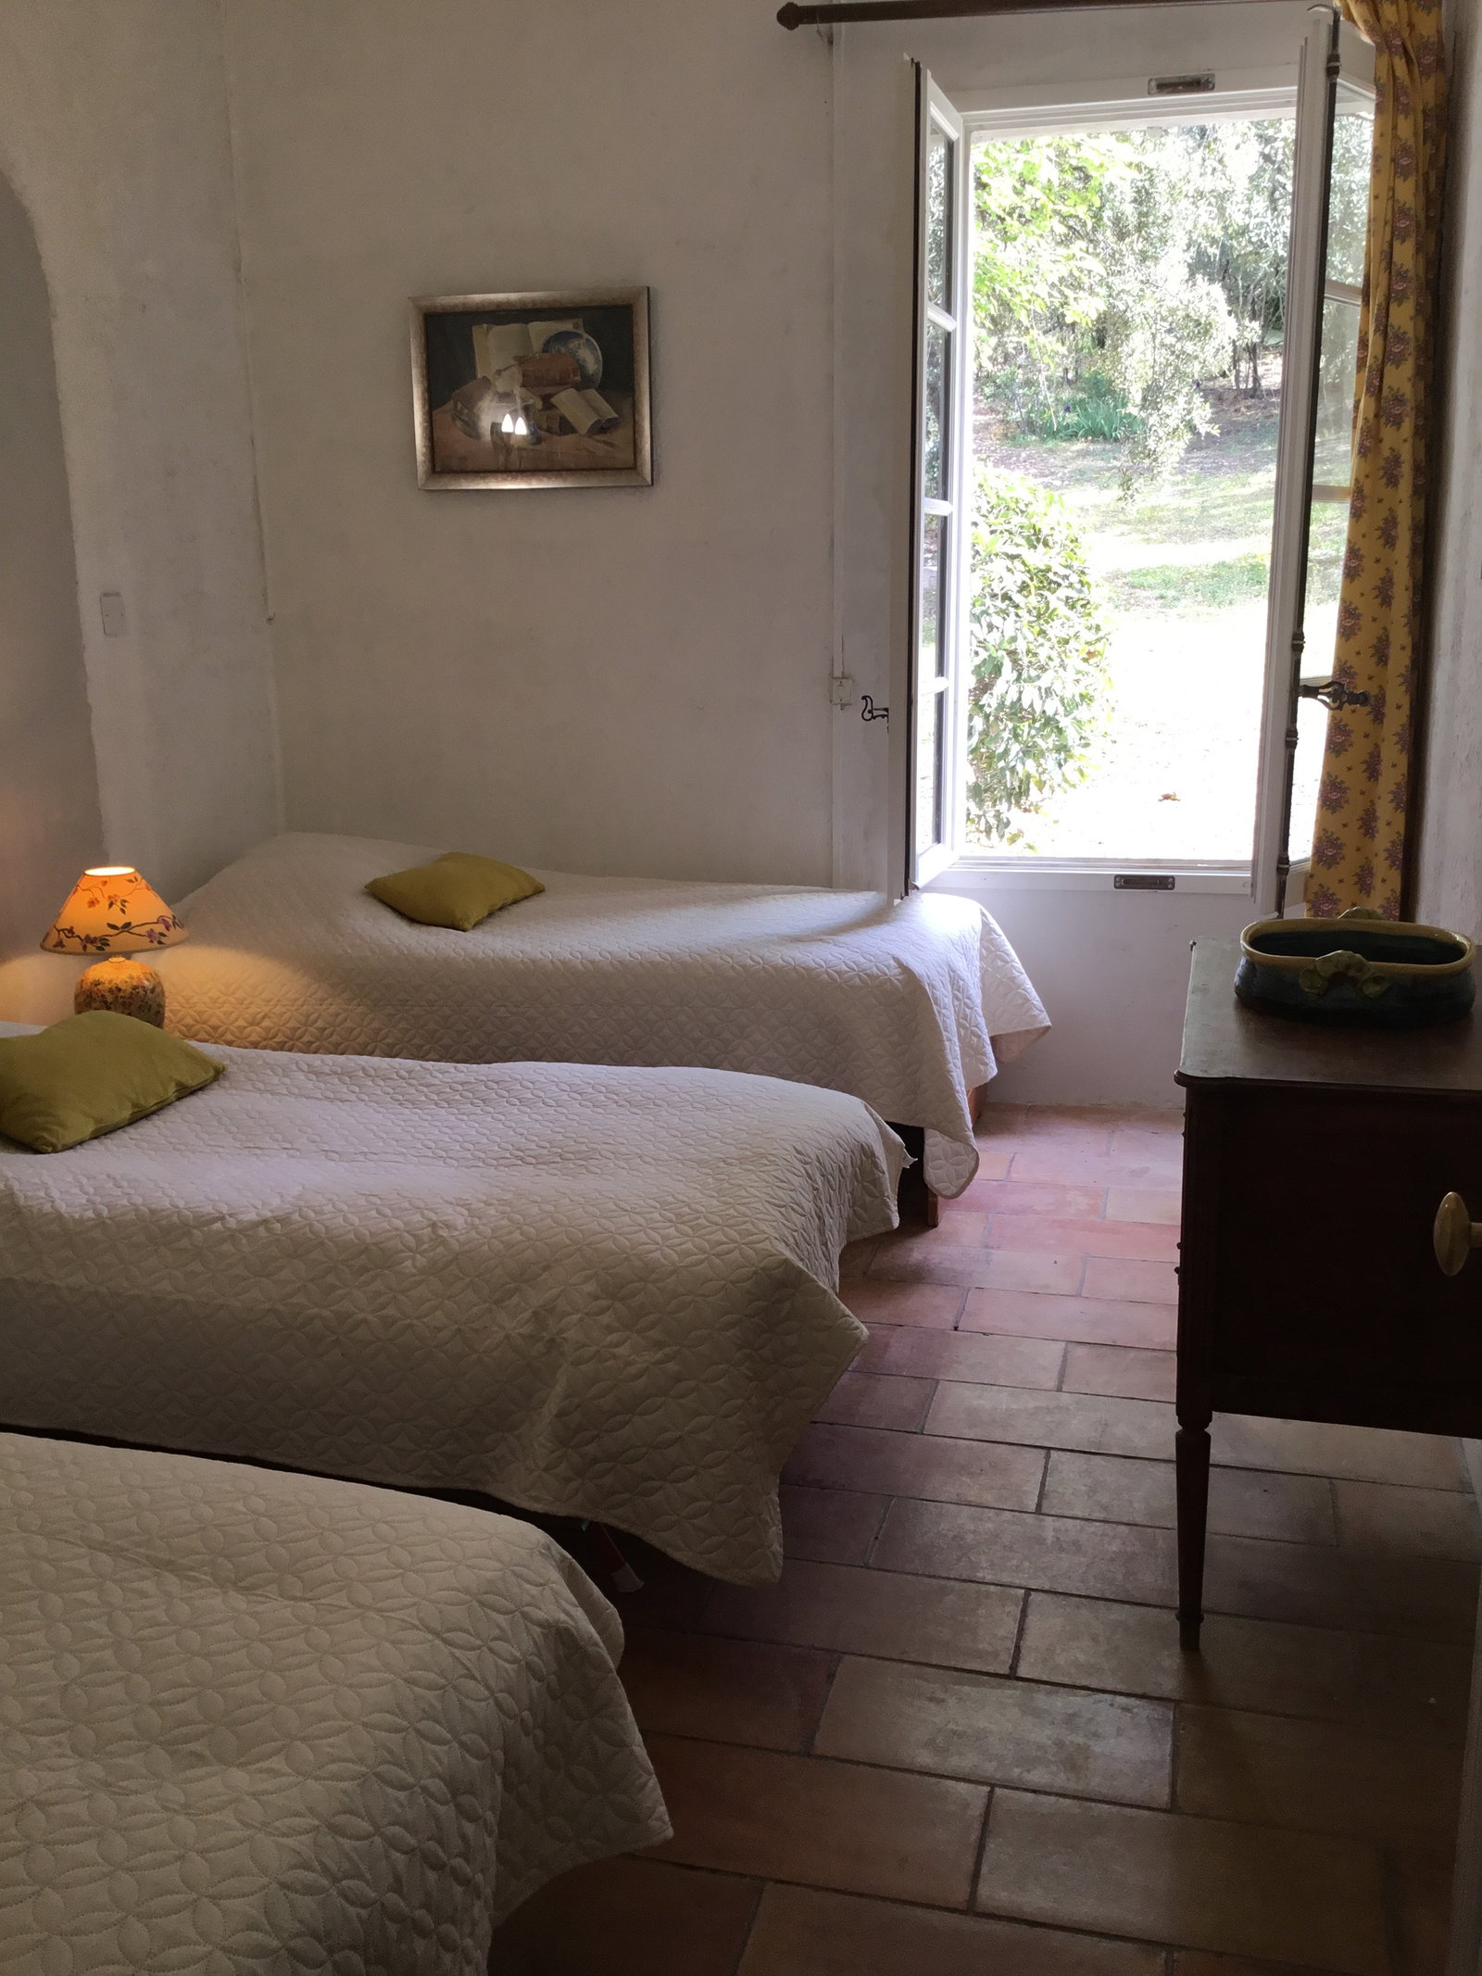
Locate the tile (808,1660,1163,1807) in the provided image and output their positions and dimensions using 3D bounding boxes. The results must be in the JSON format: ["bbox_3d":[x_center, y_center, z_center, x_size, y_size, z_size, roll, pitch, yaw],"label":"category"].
[{"bbox_3d":[0.327,0.950,2.253,0.434,0.018,0.208,3,14,14],"label":"tile"}]

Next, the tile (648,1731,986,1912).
[{"bbox_3d":[0.066,0.992,2.103,0.437,0.018,0.208,3,14,14],"label":"tile"}]

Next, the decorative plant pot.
[{"bbox_3d":[0.902,-0.037,2.598,0.325,0.100,0.330,4,15,20],"label":"decorative plant pot"}]

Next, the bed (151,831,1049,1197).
[{"bbox_3d":[-0.361,-0.001,4.366,2.132,0.599,0.949,3,14,14],"label":"bed"}]

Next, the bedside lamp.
[{"bbox_3d":[-1.331,-0.052,3.772,0.310,0.419,0.310,3,14,14],"label":"bedside lamp"}]

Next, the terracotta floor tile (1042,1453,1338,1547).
[{"bbox_3d":[0.706,0.811,2.793,0.436,0.018,0.203,3,14,14],"label":"terracotta floor tile"}]

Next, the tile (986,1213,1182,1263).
[{"bbox_3d":[0.764,0.552,3.833,0.437,0.018,0.205,3,14,14],"label":"tile"}]

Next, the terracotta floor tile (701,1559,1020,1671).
[{"bbox_3d":[0.173,0.891,2.504,0.440,0.018,0.204,3,14,14],"label":"terracotta floor tile"}]

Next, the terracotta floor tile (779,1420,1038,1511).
[{"bbox_3d":[0.275,0.791,2.899,0.436,0.018,0.203,3,14,14],"label":"terracotta floor tile"}]

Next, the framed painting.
[{"bbox_3d":[-0.543,-1.542,4.576,0.639,0.479,0.030,2,14,12],"label":"framed painting"}]

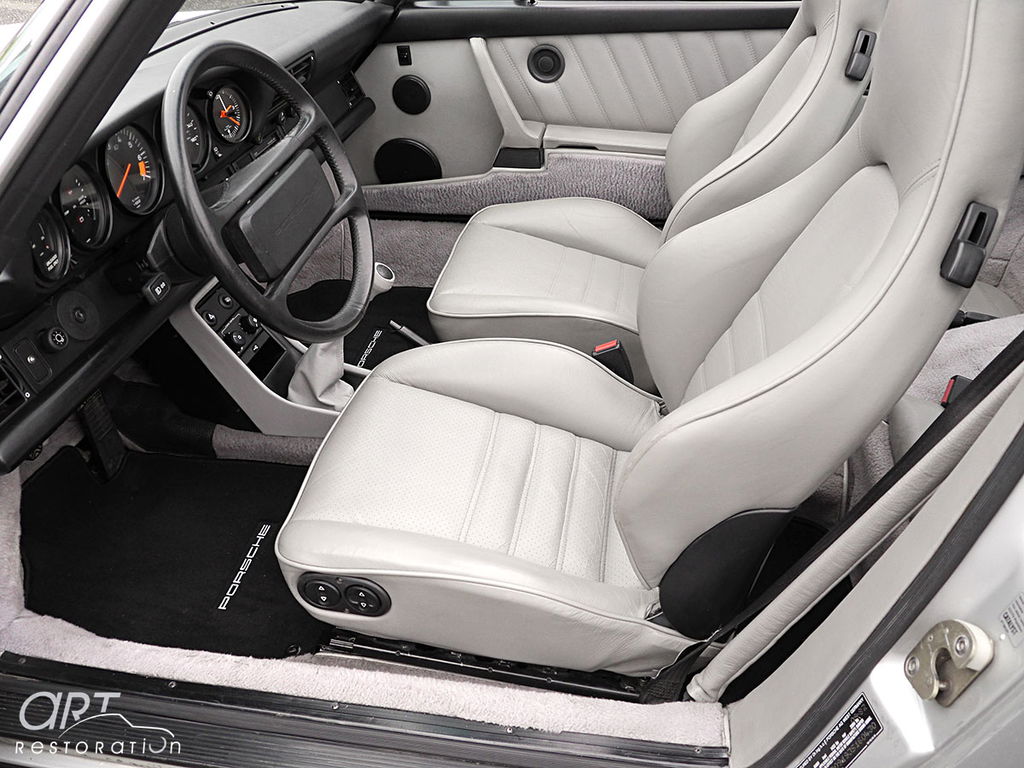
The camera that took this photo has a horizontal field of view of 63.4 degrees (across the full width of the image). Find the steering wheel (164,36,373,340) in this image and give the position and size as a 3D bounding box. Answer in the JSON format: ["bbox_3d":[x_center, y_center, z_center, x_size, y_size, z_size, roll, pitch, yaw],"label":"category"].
[{"bbox_3d":[-0.318,-0.239,1.081,0.090,0.391,0.391,-14,33,21],"label":"steering wheel"}]

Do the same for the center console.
[{"bbox_3d":[-0.442,-0.062,1.637,0.360,0.305,0.165,3,33,9],"label":"center console"}]

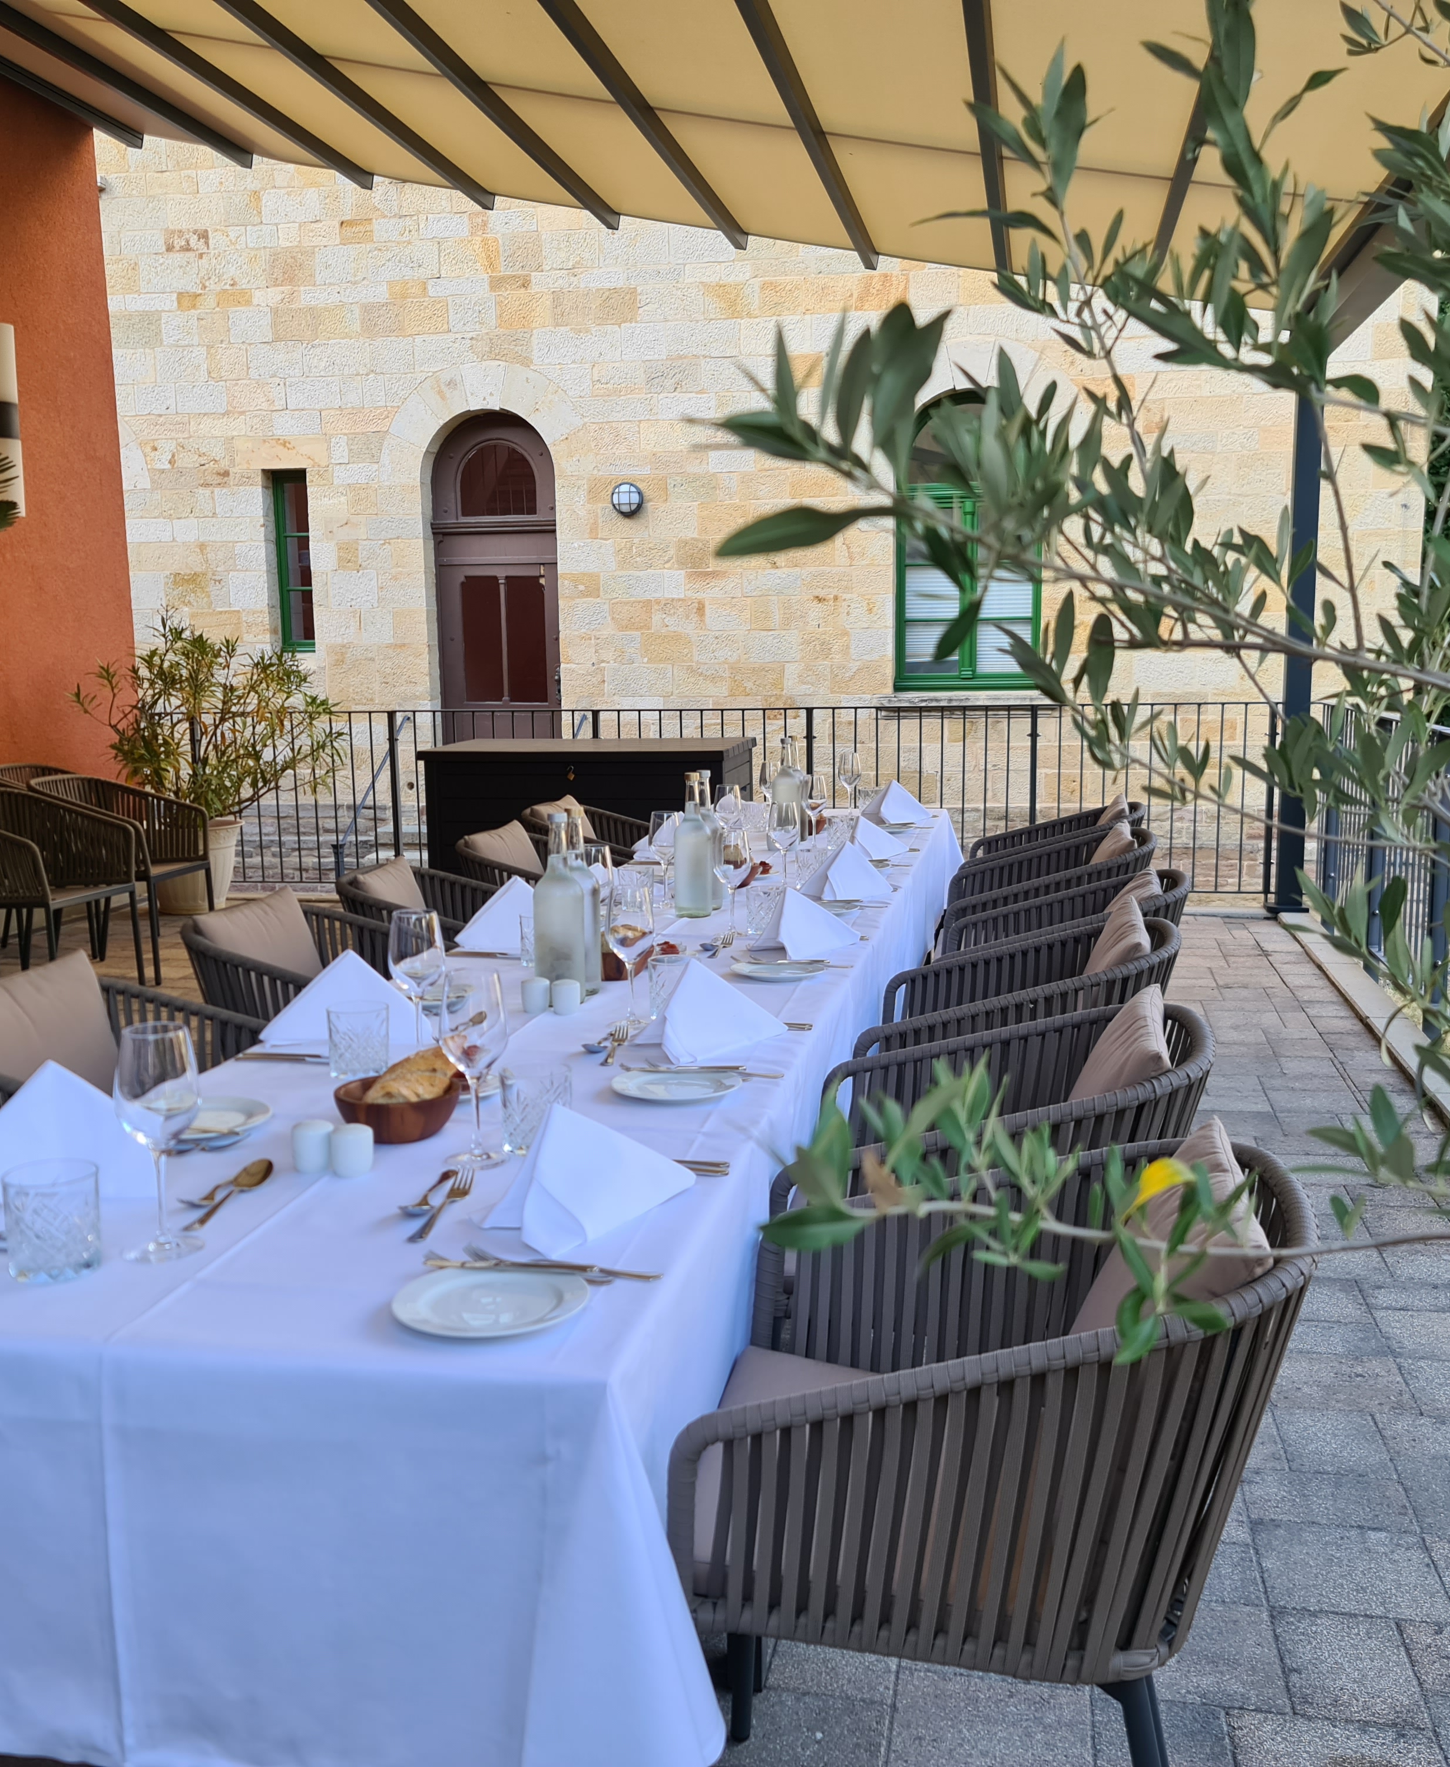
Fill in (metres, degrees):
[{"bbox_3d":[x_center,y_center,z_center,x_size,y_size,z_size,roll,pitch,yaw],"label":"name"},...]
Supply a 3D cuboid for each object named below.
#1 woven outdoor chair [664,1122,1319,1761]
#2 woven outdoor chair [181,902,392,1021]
[{"bbox_3d":[0.262,0.682,1.727,0.625,0.800,0.600,1,8,11],"label":"woven outdoor chair"},{"bbox_3d":[-0.773,0.453,3.494,0.596,0.823,0.563,1,8,9],"label":"woven outdoor chair"}]

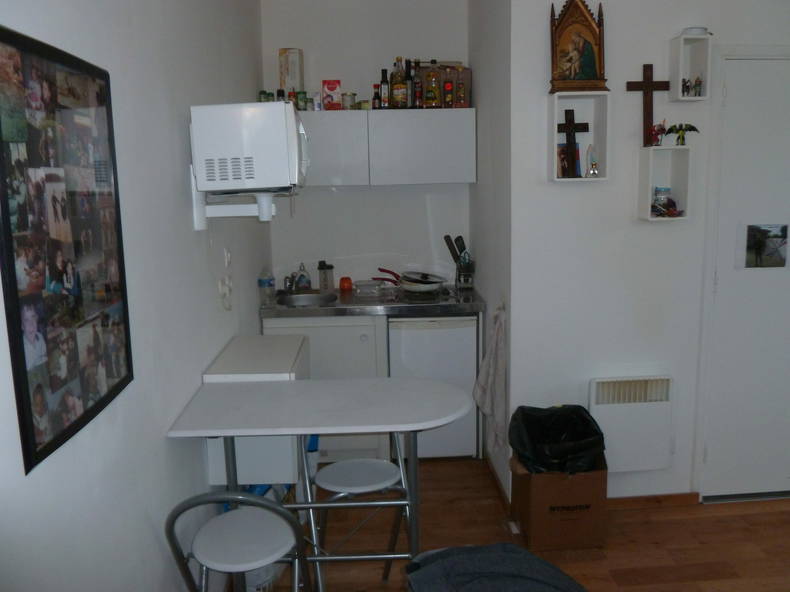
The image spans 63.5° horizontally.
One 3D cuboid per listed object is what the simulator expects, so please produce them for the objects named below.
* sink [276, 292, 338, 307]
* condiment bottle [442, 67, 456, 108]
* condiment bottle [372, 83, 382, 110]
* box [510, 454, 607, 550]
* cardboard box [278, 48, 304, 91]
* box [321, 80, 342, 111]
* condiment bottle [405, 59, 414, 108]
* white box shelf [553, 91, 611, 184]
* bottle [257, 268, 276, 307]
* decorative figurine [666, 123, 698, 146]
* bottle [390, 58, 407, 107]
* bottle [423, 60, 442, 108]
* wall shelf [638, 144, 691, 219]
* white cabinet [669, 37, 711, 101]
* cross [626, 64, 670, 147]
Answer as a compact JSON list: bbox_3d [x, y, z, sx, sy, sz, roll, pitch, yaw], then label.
[{"bbox_3d":[-0.509,0.088,3.735,0.355,0.130,0.360,-2,9,-3],"label":"sink"},{"bbox_3d":[0.302,-1.157,3.567,0.062,0.235,0.062,-2,9,-4],"label":"condiment bottle"},{"bbox_3d":[-0.097,-1.103,3.541,0.050,0.150,0.050,-2,9,-4],"label":"condiment bottle"},{"bbox_3d":[0.709,0.866,2.791,0.320,0.355,0.275,-2,9,-4],"label":"box"},{"bbox_3d":[-0.597,-1.233,3.709,0.140,0.380,0.085,-1,9,-2],"label":"cardboard box"},{"bbox_3d":[-0.348,-1.114,3.561,0.113,0.168,0.060,-2,9,-3],"label":"box"},{"bbox_3d":[0.080,-1.180,3.588,0.058,0.285,0.058,-2,9,-4],"label":"condiment bottle"},{"bbox_3d":[0.764,-0.660,2.684,0.223,0.353,0.108,-2,9,-5],"label":"white box shelf"},{"bbox_3d":[-0.700,-0.045,3.493,0.090,0.223,0.090,-2,9,-3],"label":"bottle"},{"bbox_3d":[1.219,-0.682,2.706,0.145,0.093,0.050,-2,9,-5],"label":"decorative figurine"},{"bbox_3d":[0.025,-1.197,3.625,0.094,0.310,0.088,-1,9,-2],"label":"bottle"},{"bbox_3d":[0.215,-1.188,3.635,0.100,0.282,0.090,-1,9,-2],"label":"bottle"},{"bbox_3d":[1.176,-0.490,2.795,0.174,0.306,0.112,-2,9,-3],"label":"wall shelf"},{"bbox_3d":[1.238,-0.946,2.688,0.120,0.250,0.095,-2,9,-4],"label":"white cabinet"},{"bbox_3d":[1.099,-0.826,2.780,0.192,0.348,0.022,-2,9,-3],"label":"cross"}]

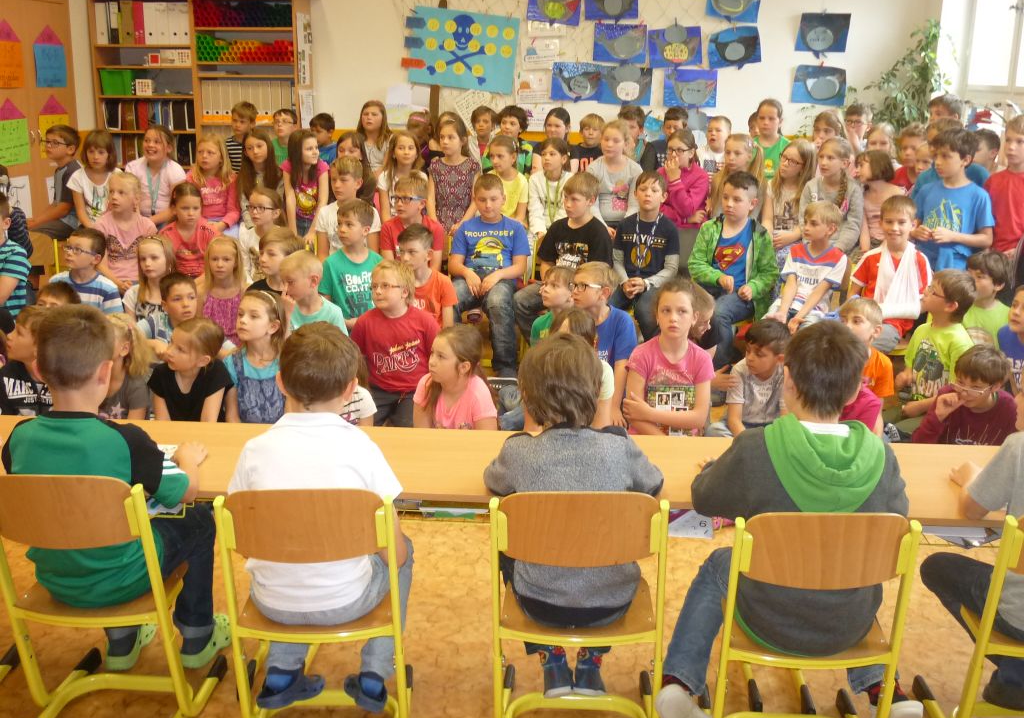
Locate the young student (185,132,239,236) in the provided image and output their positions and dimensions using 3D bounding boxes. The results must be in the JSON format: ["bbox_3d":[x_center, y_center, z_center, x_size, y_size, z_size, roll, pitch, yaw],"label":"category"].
[{"bbox_3d":[-1.786,-0.802,5.921,0.400,1.090,0.600,-1,17,-7],"label":"young student"}]

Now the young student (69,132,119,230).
[{"bbox_3d":[-2.257,-0.685,5.307,0.380,1.084,0.600,-1,16,-5],"label":"young student"}]

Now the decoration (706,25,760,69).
[{"bbox_3d":[1.766,-2.474,7.751,0.420,0.320,0.020,-1,15,2],"label":"decoration"}]

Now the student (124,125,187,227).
[{"bbox_3d":[-2.178,-0.840,6.016,0.420,1.100,0.600,-2,17,-11],"label":"student"}]

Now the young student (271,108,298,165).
[{"bbox_3d":[-1.581,-1.069,6.931,0.360,1.388,0.250,2,16,5],"label":"young student"}]

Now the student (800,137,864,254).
[{"bbox_3d":[1.678,-0.650,5.310,0.400,1.081,0.540,9,16,31],"label":"student"}]

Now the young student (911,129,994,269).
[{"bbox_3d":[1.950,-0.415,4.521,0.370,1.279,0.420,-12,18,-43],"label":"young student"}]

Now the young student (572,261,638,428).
[{"bbox_3d":[0.367,-0.058,4.601,0.520,0.786,0.620,13,20,35],"label":"young student"}]

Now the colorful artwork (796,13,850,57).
[{"bbox_3d":[2.449,-2.552,7.700,0.410,0.310,0.030,2,13,3],"label":"colorful artwork"}]

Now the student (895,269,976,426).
[{"bbox_3d":[1.930,-0.029,4.608,0.550,0.774,0.620,13,20,35],"label":"student"}]

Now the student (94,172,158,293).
[{"bbox_3d":[-1.944,-0.354,4.882,0.400,1.131,0.620,4,16,11],"label":"student"}]

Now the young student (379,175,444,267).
[{"bbox_3d":[-0.491,-0.374,4.916,0.410,1.130,0.620,3,17,7],"label":"young student"}]

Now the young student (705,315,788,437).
[{"bbox_3d":[0.961,0.181,3.887,0.470,0.650,0.500,9,18,29],"label":"young student"}]

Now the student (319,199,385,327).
[{"bbox_3d":[-0.785,-0.206,4.577,0.400,1.050,0.620,5,16,13],"label":"student"}]

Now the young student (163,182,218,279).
[{"bbox_3d":[-1.600,-0.322,4.867,0.370,1.089,0.600,1,16,0],"label":"young student"}]

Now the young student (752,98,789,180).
[{"bbox_3d":[1.722,-1.006,6.629,0.400,1.430,0.260,5,17,13],"label":"young student"}]

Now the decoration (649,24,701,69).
[{"bbox_3d":[1.321,-2.525,7.900,0.420,0.300,0.020,-2,16,5],"label":"decoration"}]

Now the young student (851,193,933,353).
[{"bbox_3d":[1.669,-0.162,4.423,0.440,1.123,0.640,5,16,13],"label":"young student"}]

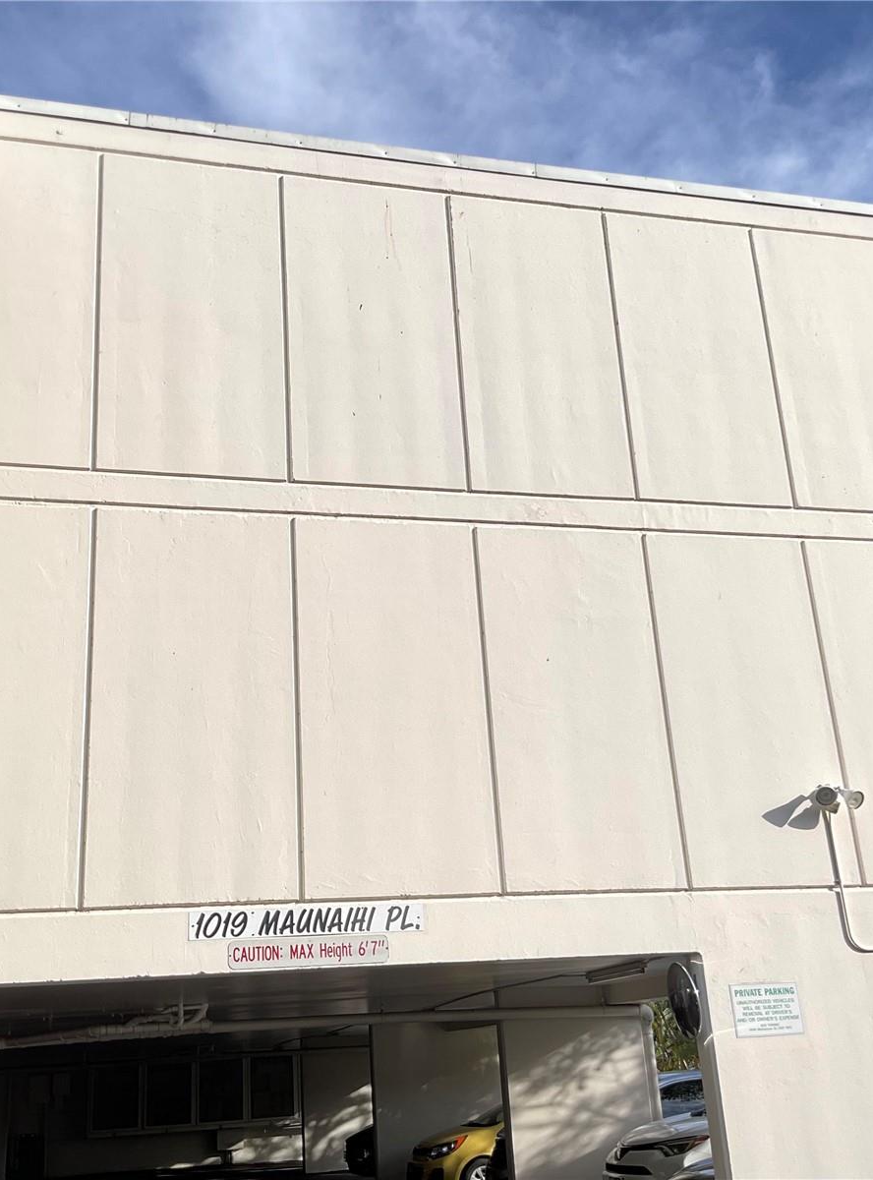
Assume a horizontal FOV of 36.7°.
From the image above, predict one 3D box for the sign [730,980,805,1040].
[{"bbox_3d":[2.033,2.573,8.080,0.457,0.303,0.015,2,-21,-15],"label":"sign"}]

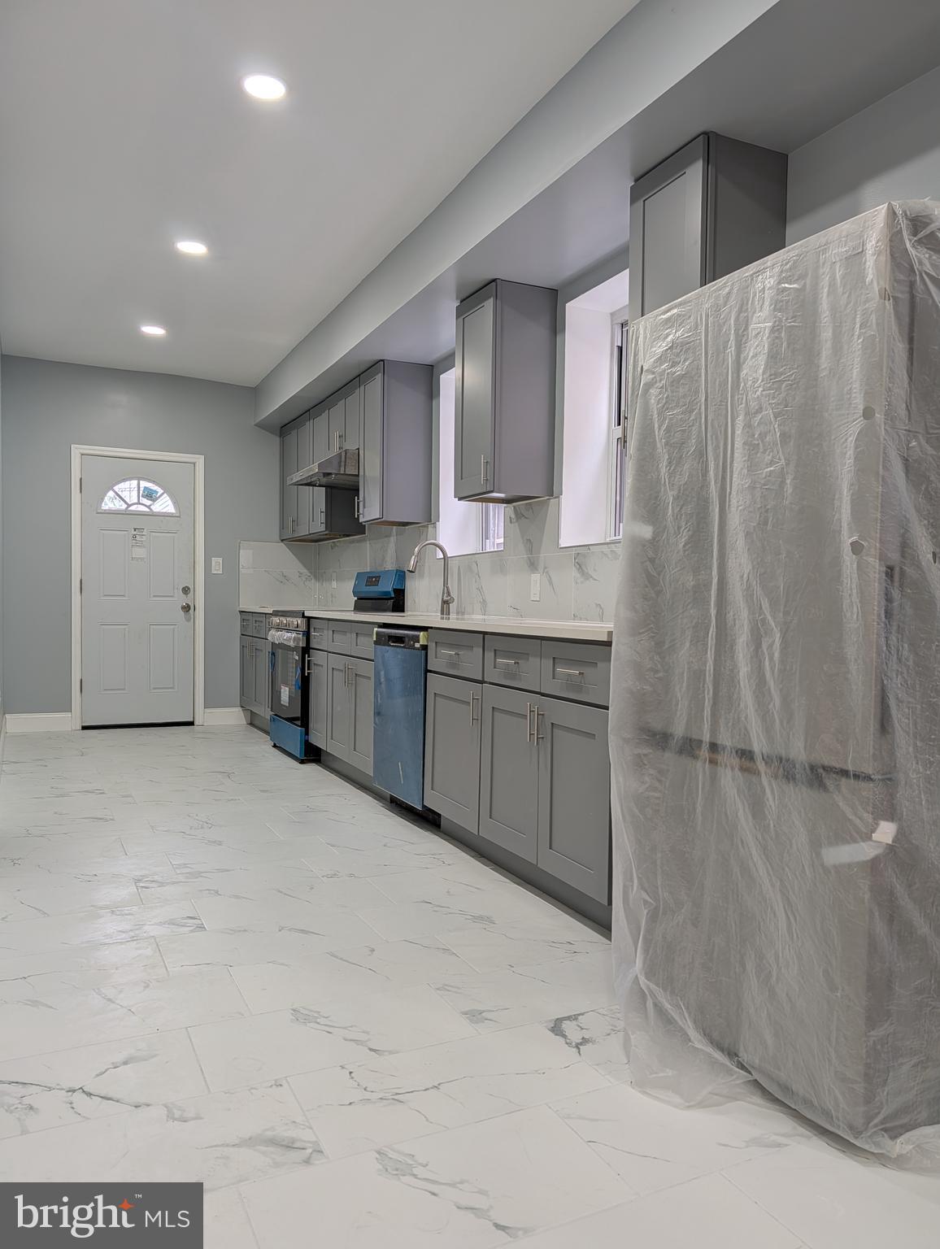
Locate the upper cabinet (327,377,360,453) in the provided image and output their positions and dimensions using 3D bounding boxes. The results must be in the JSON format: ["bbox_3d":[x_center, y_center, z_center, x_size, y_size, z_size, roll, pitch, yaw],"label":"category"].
[{"bbox_3d":[-0.683,-1.305,5.671,0.320,0.447,0.730,0,2,-26],"label":"upper cabinet"}]

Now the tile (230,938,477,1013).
[{"bbox_3d":[-0.313,0.943,2.344,0.605,0.014,0.298,0,2,-26],"label":"tile"}]

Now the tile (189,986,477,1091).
[{"bbox_3d":[-0.320,0.957,2.028,0.606,0.010,0.298,0,2,-26],"label":"tile"}]

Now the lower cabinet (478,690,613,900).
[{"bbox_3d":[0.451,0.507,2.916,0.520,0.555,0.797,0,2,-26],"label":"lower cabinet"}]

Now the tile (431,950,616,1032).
[{"bbox_3d":[0.227,0.954,2.274,0.605,0.014,0.298,0,2,-26],"label":"tile"}]

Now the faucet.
[{"bbox_3d":[-0.210,-0.252,4.721,0.260,0.414,0.105,0,2,-26],"label":"faucet"}]

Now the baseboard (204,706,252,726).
[{"bbox_3d":[-1.942,0.730,6.920,0.340,0.123,0.018,0,2,-26],"label":"baseboard"}]

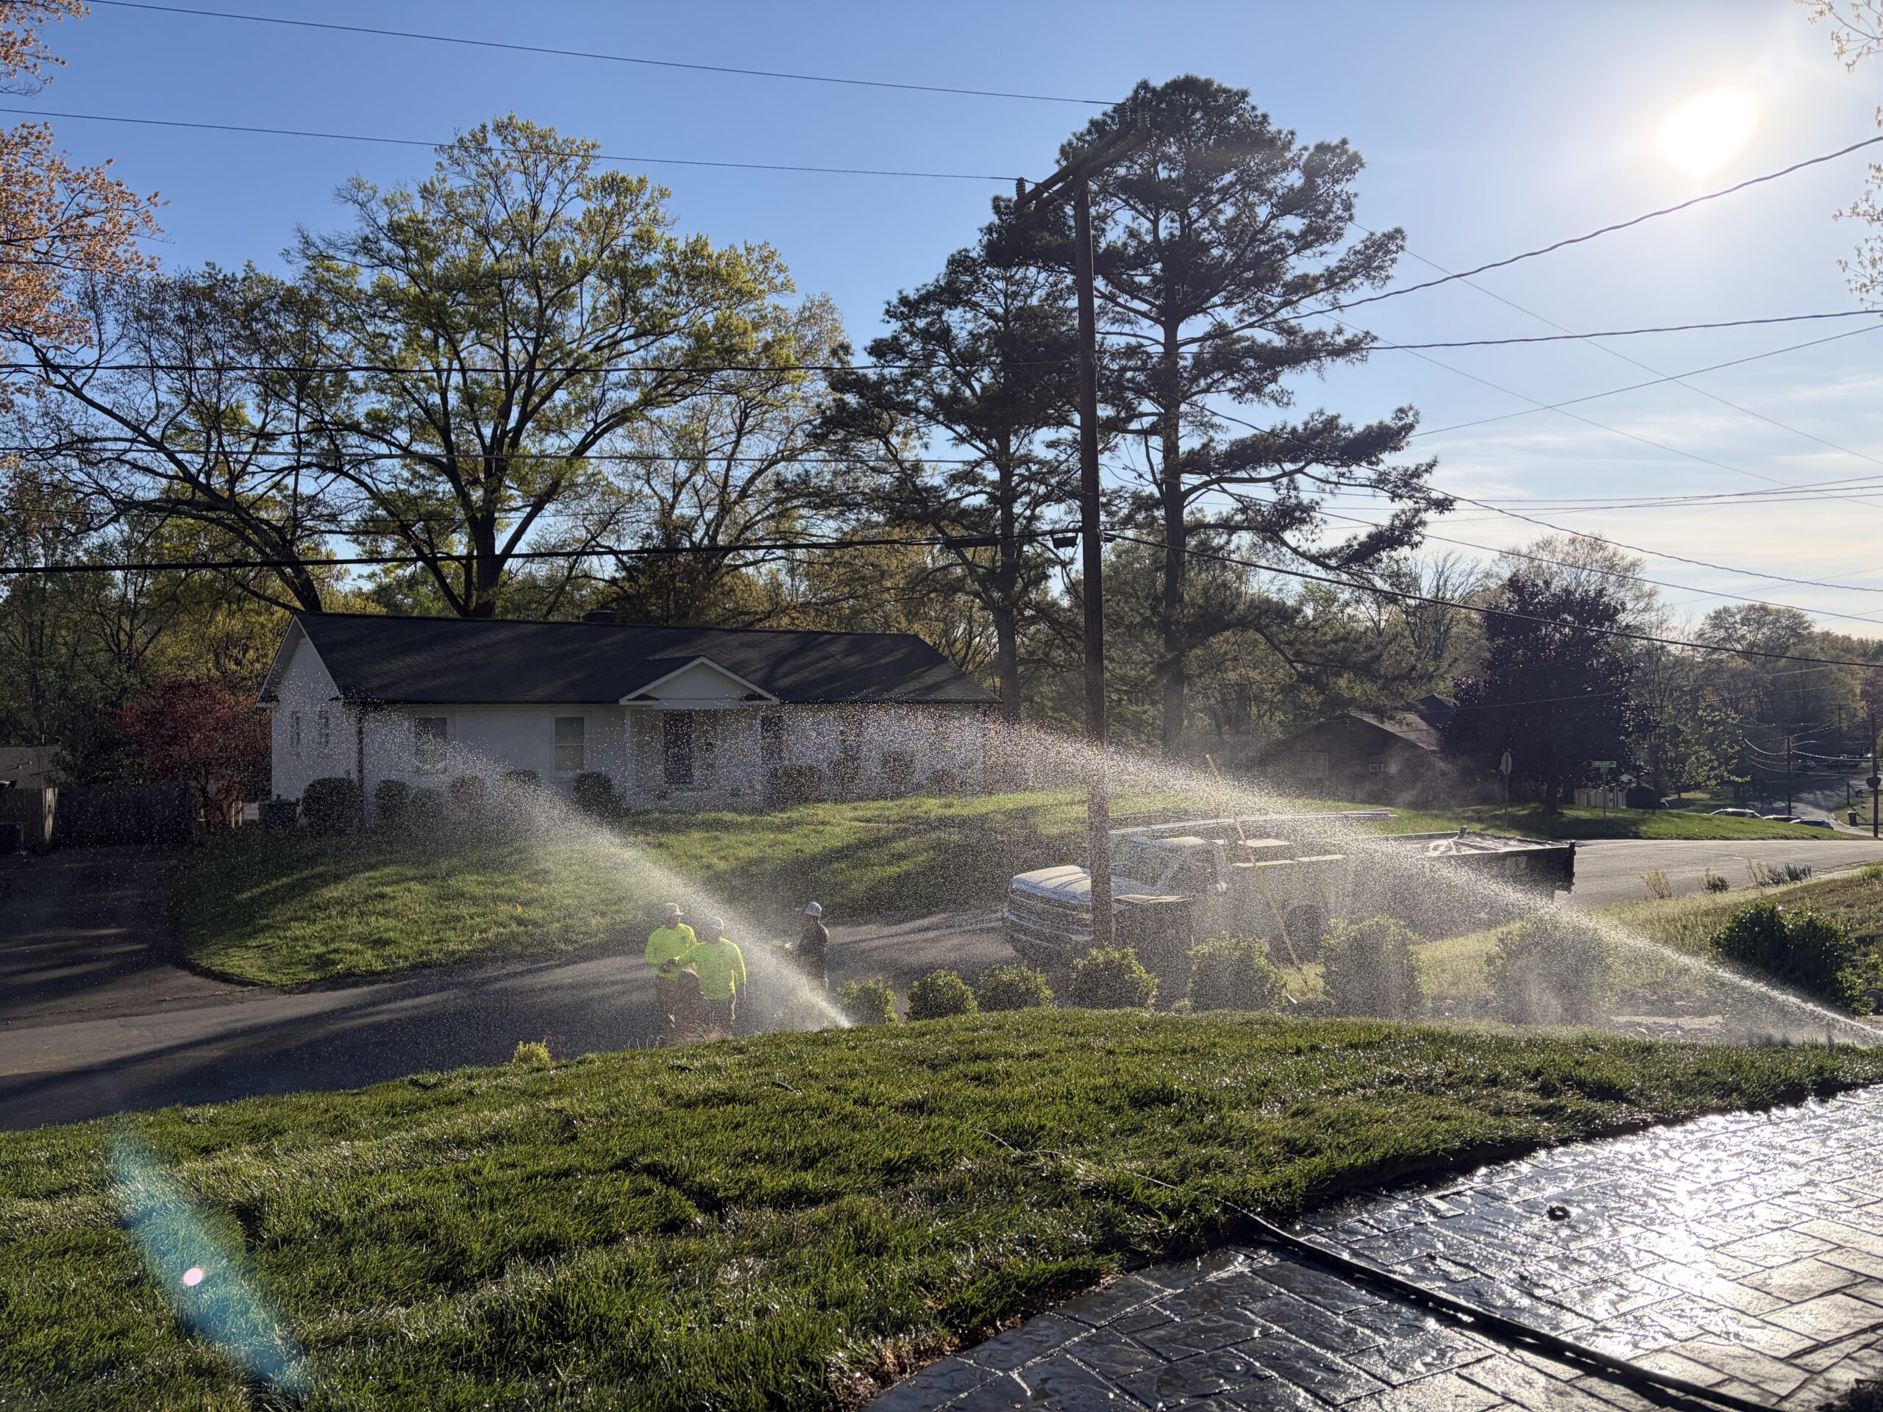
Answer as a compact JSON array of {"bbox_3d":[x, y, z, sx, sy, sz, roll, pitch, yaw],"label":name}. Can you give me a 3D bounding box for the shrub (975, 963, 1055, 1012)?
[{"bbox_3d":[0.619,2.486,11.932,0.668,0.640,0.668,-1,-1,0],"label":"shrub"}]

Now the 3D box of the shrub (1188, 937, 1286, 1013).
[{"bbox_3d":[2.088,1.947,9.988,0.686,0.640,0.686,-1,-1,0],"label":"shrub"}]

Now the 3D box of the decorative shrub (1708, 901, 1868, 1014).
[{"bbox_3d":[4.441,1.328,7.400,0.839,0.616,0.750,0,0,0],"label":"decorative shrub"}]

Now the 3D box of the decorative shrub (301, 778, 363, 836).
[{"bbox_3d":[-14.573,2.408,33.800,1.477,1.406,1.400,0,0,0],"label":"decorative shrub"}]

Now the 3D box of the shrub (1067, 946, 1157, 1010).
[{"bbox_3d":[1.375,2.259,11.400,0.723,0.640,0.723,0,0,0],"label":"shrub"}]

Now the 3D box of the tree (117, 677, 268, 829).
[{"bbox_3d":[-20.789,1.356,39.500,4.478,4.314,4.300,0,0,0],"label":"tree"}]

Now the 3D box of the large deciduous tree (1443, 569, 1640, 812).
[{"bbox_3d":[22.437,-0.496,53.000,7.222,9.096,7.222,0,0,0],"label":"large deciduous tree"}]

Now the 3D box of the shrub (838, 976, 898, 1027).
[{"bbox_3d":[-0.725,2.969,13.875,0.636,0.640,0.636,-1,-1,0],"label":"shrub"}]

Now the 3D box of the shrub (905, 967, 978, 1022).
[{"bbox_3d":[0.004,2.717,12.903,0.661,0.640,0.661,-1,-1,0],"label":"shrub"}]

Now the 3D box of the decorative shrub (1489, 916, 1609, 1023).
[{"bbox_3d":[3.454,1.515,8.045,0.672,0.660,0.672,-1,-1,0],"label":"decorative shrub"}]

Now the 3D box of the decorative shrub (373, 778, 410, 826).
[{"bbox_3d":[-13.569,2.360,34.891,0.920,1.200,0.920,0,-1,-37],"label":"decorative shrub"}]

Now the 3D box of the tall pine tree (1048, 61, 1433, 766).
[{"bbox_3d":[10.594,-9.358,48.500,13.268,24.517,12.000,0,0,0],"label":"tall pine tree"}]

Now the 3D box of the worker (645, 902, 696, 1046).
[{"bbox_3d":[-3.130,3.140,16.400,0.600,1.760,0.450,0,0,-23],"label":"worker"}]

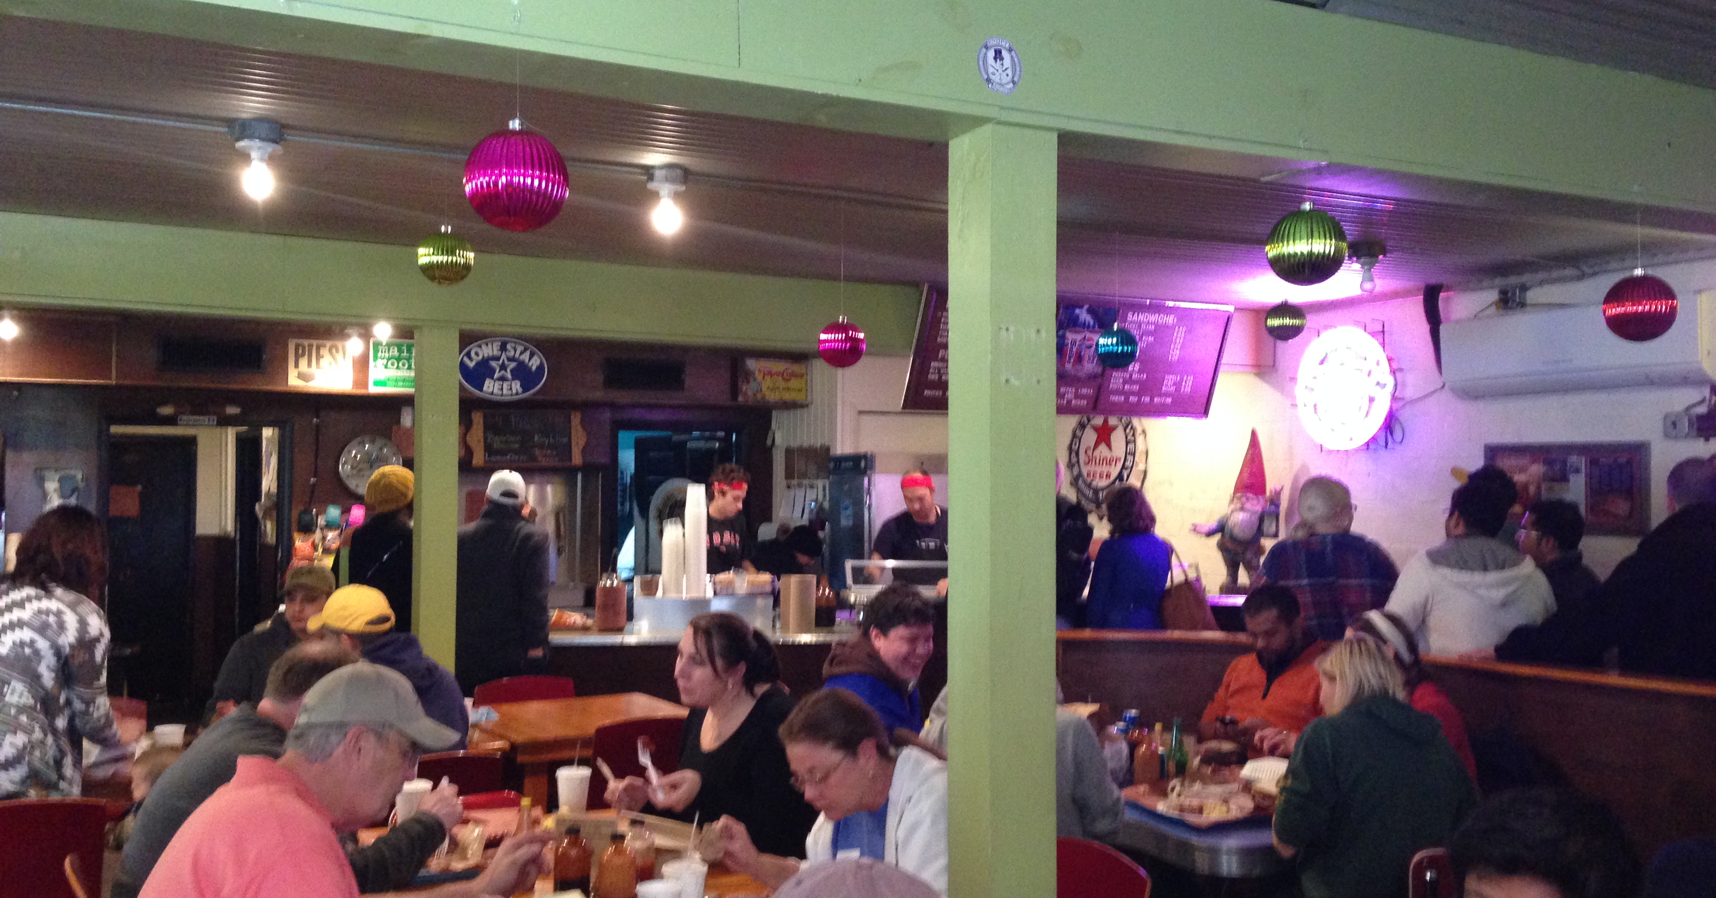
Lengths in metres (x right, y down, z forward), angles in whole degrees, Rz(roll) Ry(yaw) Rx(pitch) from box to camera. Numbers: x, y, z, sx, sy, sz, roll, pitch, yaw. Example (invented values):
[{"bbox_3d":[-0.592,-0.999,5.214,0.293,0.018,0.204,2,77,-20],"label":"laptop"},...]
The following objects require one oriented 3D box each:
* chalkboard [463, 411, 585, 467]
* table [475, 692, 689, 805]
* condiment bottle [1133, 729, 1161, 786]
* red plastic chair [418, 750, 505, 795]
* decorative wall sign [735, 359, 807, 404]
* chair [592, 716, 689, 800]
[{"bbox_3d":[-1.839,-0.059,9.050,0.680,0.300,0.030,1,-2,-29],"label":"chalkboard"},{"bbox_3d":[-1.105,1.428,6.481,0.950,0.750,1.220,1,-2,-29],"label":"table"},{"bbox_3d":[0.875,0.937,4.950,0.079,0.180,0.079,0,-2,0],"label":"condiment bottle"},{"bbox_3d":[-1.455,1.385,5.352,0.450,0.830,0.520,1,-2,-33],"label":"red plastic chair"},{"bbox_3d":[-0.493,-0.393,9.400,0.470,0.260,0.025,1,-2,-29],"label":"decorative wall sign"},{"bbox_3d":[-0.856,1.378,6.003,0.450,0.820,0.500,1,-2,-29],"label":"chair"}]

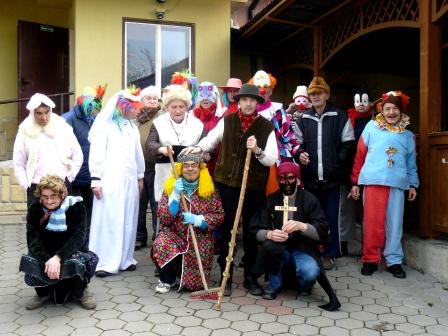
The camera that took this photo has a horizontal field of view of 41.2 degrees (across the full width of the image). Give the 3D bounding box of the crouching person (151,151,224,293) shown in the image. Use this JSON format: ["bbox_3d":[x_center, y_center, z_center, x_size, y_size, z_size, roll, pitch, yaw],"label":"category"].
[{"bbox_3d":[-0.302,0.437,5.108,0.620,1.130,0.680,0,6,-3],"label":"crouching person"}]

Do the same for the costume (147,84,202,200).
[{"bbox_3d":[-0.457,0.102,5.500,0.560,1.750,0.420,0,1,-5],"label":"costume"}]

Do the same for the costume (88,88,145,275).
[{"bbox_3d":[-0.975,0.133,5.427,0.520,1.660,0.430,-4,8,-36],"label":"costume"}]

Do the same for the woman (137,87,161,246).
[{"bbox_3d":[-0.807,-0.005,6.450,0.520,1.760,0.380,0,1,-11],"label":"woman"}]

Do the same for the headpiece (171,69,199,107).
[{"bbox_3d":[-0.395,-0.800,5.950,0.280,0.380,0.280,0,1,24],"label":"headpiece"}]

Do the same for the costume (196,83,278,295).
[{"bbox_3d":[0.114,0.160,5.020,0.690,1.760,0.480,0,1,3],"label":"costume"}]

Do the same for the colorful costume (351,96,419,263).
[{"bbox_3d":[1.450,0.114,5.404,0.600,1.560,0.380,0,6,0],"label":"colorful costume"}]

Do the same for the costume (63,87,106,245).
[{"bbox_3d":[-1.384,0.051,5.950,0.540,1.750,0.420,-1,1,-30],"label":"costume"}]

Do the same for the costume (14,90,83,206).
[{"bbox_3d":[-1.586,0.157,5.350,0.600,1.670,0.400,0,1,-7],"label":"costume"}]

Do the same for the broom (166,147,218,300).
[{"bbox_3d":[-0.307,0.433,5.000,0.260,1.310,0.120,-16,-13,0],"label":"broom"}]

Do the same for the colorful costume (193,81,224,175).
[{"bbox_3d":[-0.140,0.050,5.759,0.520,1.760,0.360,0,6,2],"label":"colorful costume"}]

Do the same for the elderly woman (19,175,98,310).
[{"bbox_3d":[-1.287,0.531,4.726,0.600,1.020,0.660,-1,6,-7],"label":"elderly woman"}]

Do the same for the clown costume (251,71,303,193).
[{"bbox_3d":[0.410,0.034,5.556,0.580,1.840,0.380,1,6,6],"label":"clown costume"}]

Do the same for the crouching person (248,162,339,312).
[{"bbox_3d":[0.574,0.520,4.850,0.750,1.120,0.680,0,1,6],"label":"crouching person"}]

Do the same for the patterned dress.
[{"bbox_3d":[-0.302,0.576,5.123,0.600,0.830,0.580,0,6,-3],"label":"patterned dress"}]

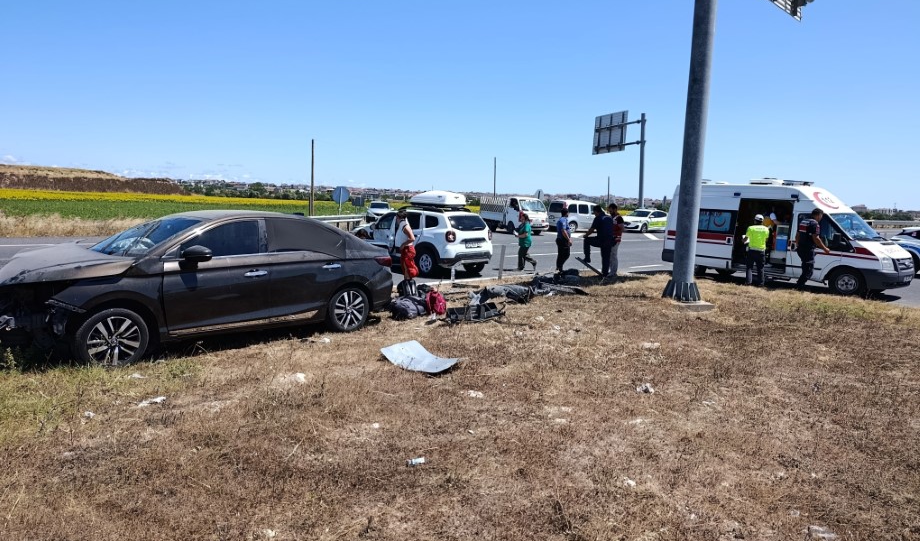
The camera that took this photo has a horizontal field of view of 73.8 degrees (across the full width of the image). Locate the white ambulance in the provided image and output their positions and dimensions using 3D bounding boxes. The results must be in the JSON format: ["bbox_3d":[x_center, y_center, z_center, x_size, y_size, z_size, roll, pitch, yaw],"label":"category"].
[{"bbox_3d":[8.392,-0.962,15.931,2.000,2.720,5.680,-4,9,-40],"label":"white ambulance"}]

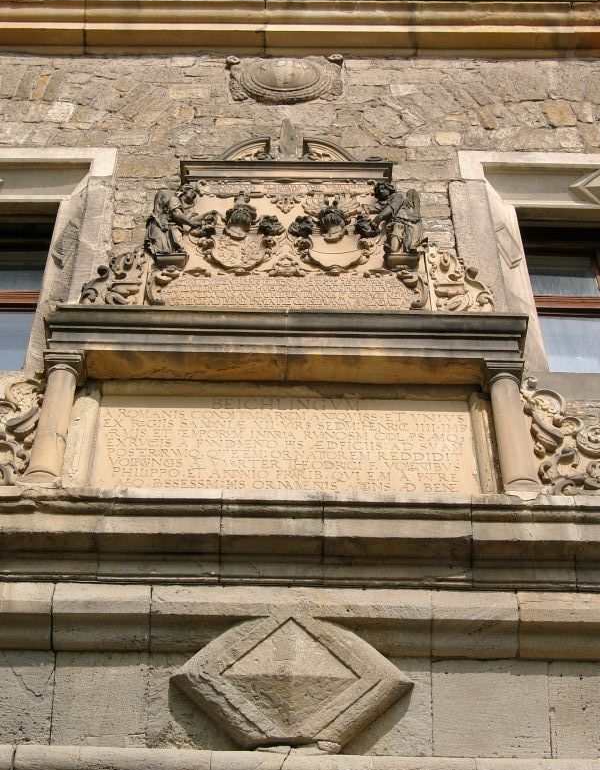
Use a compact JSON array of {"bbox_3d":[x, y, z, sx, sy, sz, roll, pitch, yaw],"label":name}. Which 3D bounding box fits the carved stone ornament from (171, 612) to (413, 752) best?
[{"bbox_3d":[-0.031,1.109,5.659,0.922,0.608,0.167,1,-50,-1],"label":"carved stone ornament"}]

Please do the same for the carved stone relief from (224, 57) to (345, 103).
[{"bbox_3d":[-0.088,-1.932,9.169,0.734,0.652,0.180,1,-50,-1],"label":"carved stone relief"}]

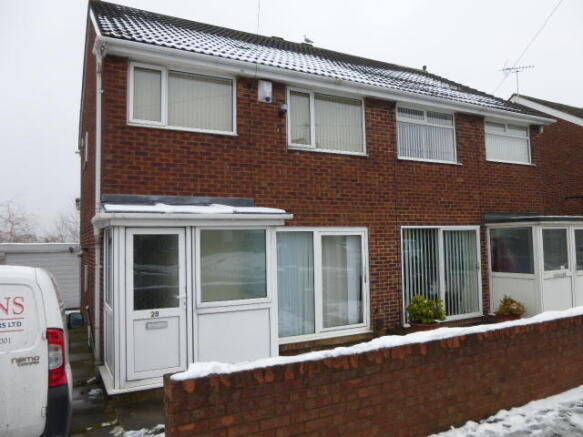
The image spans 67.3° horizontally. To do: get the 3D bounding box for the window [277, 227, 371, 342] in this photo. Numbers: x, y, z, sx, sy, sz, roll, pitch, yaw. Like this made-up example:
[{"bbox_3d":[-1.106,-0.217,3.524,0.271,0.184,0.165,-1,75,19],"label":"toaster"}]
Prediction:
[{"bbox_3d":[0.595,1.212,8.308,1.894,1.850,0.090,0,-3,-27],"label":"window"}]

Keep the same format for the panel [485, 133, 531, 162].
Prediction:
[{"bbox_3d":[5.367,-1.721,10.831,1.630,0.650,0.050,0,-3,-28],"label":"panel"}]

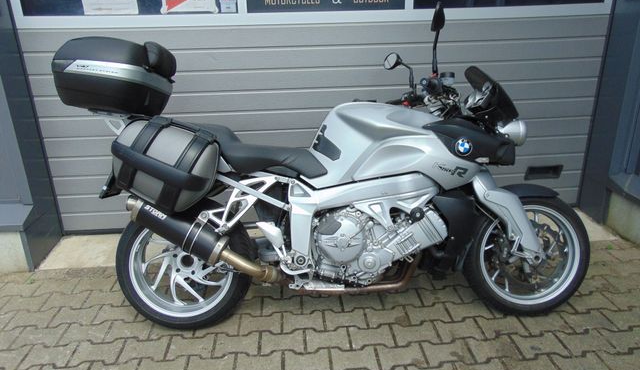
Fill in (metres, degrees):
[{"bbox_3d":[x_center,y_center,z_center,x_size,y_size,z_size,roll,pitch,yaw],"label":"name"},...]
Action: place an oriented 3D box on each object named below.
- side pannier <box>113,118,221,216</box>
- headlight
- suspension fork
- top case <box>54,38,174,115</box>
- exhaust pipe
[{"bbox_3d":[-0.603,-0.079,1.828,0.400,0.350,0.240,18,4,-3],"label":"side pannier"},{"bbox_3d":[0.866,-0.239,2.102,0.135,0.130,0.180,-2,5,-1],"label":"headlight"},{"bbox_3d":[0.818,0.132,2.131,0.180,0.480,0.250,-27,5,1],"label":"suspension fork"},{"bbox_3d":[-0.896,-0.474,2.070,0.460,0.315,0.560,6,4,-2],"label":"top case"},{"bbox_3d":[-0.473,0.224,1.932,0.670,0.155,0.150,29,3,-4],"label":"exhaust pipe"}]

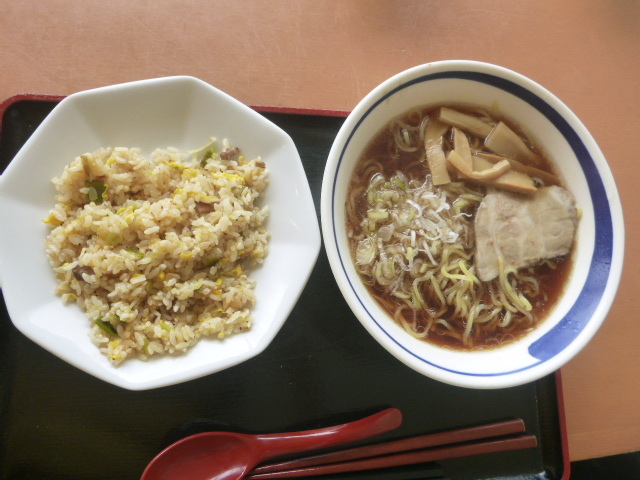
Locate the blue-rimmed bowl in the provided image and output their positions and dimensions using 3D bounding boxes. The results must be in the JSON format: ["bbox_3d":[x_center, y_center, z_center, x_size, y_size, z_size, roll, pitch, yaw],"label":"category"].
[{"bbox_3d":[0.093,-0.009,0.325,0.206,0.081,0.206,2,81,-12],"label":"blue-rimmed bowl"}]

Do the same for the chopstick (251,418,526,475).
[{"bbox_3d":[0.049,0.149,0.329,0.219,0.008,0.008,-4,82,-13],"label":"chopstick"}]

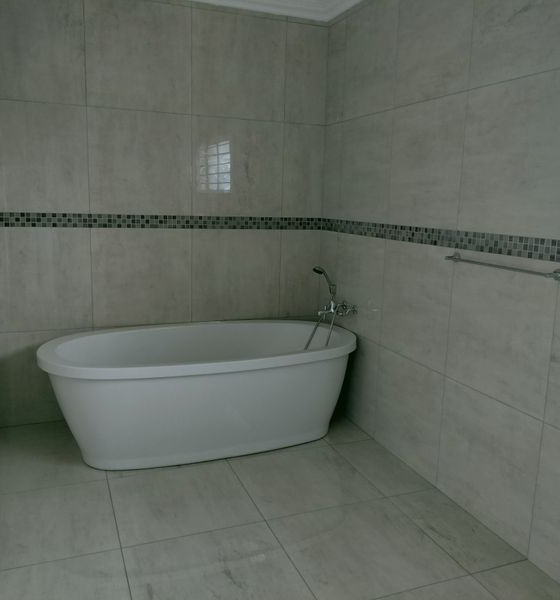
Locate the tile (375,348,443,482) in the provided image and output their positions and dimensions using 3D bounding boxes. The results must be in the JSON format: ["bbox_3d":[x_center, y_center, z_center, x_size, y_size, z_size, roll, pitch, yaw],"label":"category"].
[{"bbox_3d":[0.657,0.584,3.216,0.013,0.561,0.614,-2,10,-20],"label":"tile"}]

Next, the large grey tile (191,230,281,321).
[{"bbox_3d":[-0.274,-0.161,3.992,0.598,0.588,0.012,-2,10,-22],"label":"large grey tile"}]

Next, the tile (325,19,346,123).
[{"bbox_3d":[0.353,-1.410,3.886,0.012,0.596,0.242,-2,10,-20],"label":"tile"}]

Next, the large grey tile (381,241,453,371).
[{"bbox_3d":[0.677,0.015,3.126,0.010,0.594,0.604,-2,10,-20],"label":"large grey tile"}]

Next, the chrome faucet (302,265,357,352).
[{"bbox_3d":[0.297,0.057,3.741,0.270,0.510,0.240,-2,10,-20],"label":"chrome faucet"}]

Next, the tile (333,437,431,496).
[{"bbox_3d":[0.509,0.861,3.227,0.277,0.012,0.605,-2,10,-20],"label":"tile"}]

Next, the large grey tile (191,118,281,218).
[{"bbox_3d":[-0.257,-0.820,3.880,0.598,0.595,0.012,-2,10,-22],"label":"large grey tile"}]

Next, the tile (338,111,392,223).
[{"bbox_3d":[0.486,-0.749,3.573,0.010,0.599,0.602,-2,10,-20],"label":"tile"}]

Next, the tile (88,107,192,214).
[{"bbox_3d":[-0.815,-0.802,3.672,0.593,0.599,0.013,-2,10,-20],"label":"tile"}]

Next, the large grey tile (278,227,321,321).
[{"bbox_3d":[0.140,-0.166,4.137,0.282,0.594,0.010,-2,10,-20],"label":"large grey tile"}]

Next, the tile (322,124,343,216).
[{"bbox_3d":[0.336,-0.821,3.967,0.013,0.599,0.223,-2,10,-20],"label":"tile"}]

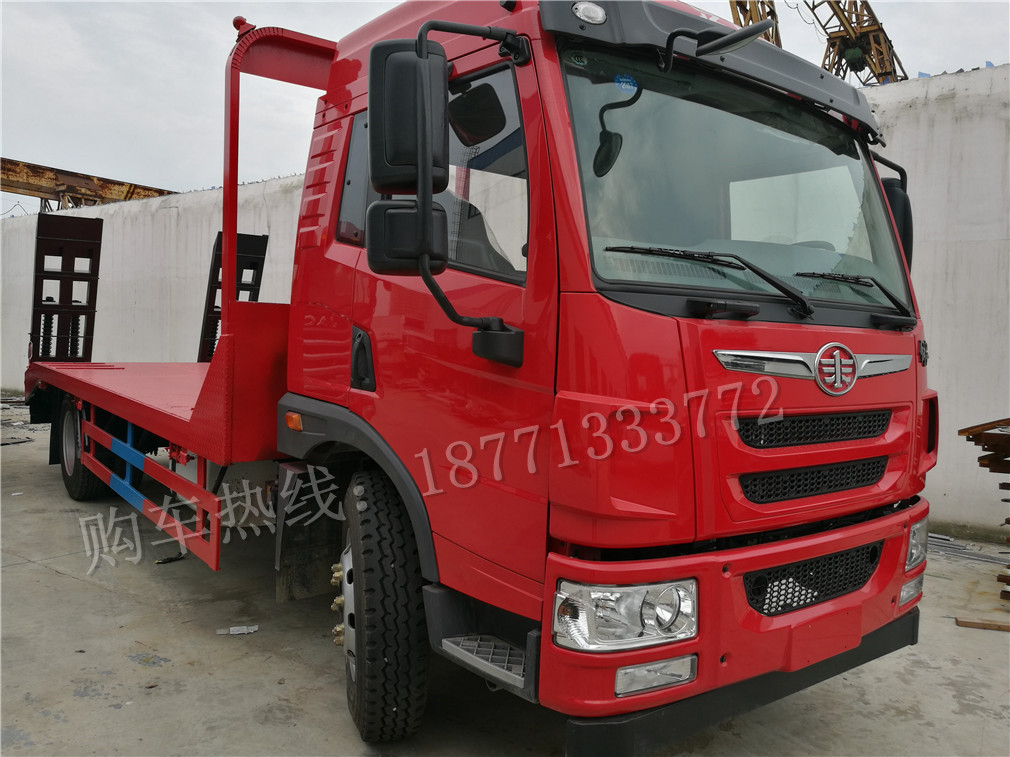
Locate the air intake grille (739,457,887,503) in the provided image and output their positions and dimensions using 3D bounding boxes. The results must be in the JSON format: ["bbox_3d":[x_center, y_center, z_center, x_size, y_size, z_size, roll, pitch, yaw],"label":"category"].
[{"bbox_3d":[1.082,0.346,2.717,0.908,0.107,0.061,0,4,-37],"label":"air intake grille"}]

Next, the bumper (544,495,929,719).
[{"bbox_3d":[1.036,0.718,2.780,2.162,0.464,0.265,0,4,-37],"label":"bumper"}]

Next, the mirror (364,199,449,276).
[{"bbox_3d":[-0.283,-0.399,2.232,0.219,0.204,0.112,1,3,-10],"label":"mirror"}]

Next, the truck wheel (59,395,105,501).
[{"bbox_3d":[-4.000,0.607,7.517,0.275,1.040,1.040,0,4,-37],"label":"truck wheel"}]

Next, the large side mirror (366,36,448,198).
[{"bbox_3d":[-0.271,-0.738,2.223,0.219,0.418,0.112,1,3,-10],"label":"large side mirror"}]

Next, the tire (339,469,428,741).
[{"bbox_3d":[-0.490,0.884,3.170,0.265,1.030,1.030,2,4,-13],"label":"tire"}]

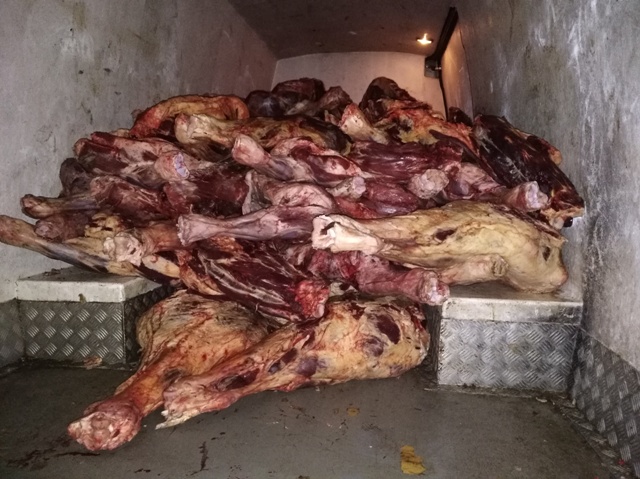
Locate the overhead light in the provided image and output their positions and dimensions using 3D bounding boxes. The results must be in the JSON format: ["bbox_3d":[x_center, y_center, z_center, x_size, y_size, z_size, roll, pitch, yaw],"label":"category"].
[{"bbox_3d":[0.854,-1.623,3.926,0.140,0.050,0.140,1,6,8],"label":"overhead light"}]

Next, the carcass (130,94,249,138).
[{"bbox_3d":[-0.597,-0.534,2.230,0.550,0.250,0.400,0,6,-4],"label":"carcass"}]

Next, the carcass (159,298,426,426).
[{"bbox_3d":[-0.081,0.293,1.407,0.790,0.220,0.300,-2,7,-25],"label":"carcass"}]

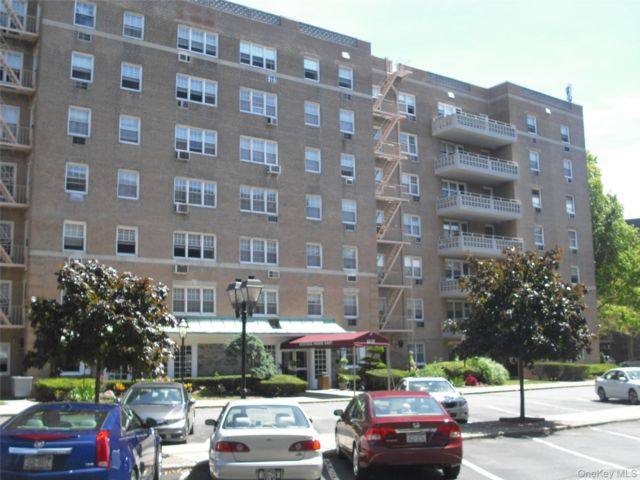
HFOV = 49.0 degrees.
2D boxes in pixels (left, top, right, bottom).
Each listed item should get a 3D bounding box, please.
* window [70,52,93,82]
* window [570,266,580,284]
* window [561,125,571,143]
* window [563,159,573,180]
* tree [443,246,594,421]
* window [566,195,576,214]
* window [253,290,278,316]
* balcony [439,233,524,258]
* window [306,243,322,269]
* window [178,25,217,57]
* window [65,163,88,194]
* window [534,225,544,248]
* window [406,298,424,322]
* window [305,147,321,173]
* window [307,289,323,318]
[{"bbox_3d":[-11.787,-8.579,34.878,1.057,1.431,0.150,5,-11,-33],"label":"window"},{"bbox_3d":[19.404,2.754,53.242,0.927,1.384,0.150,5,-11,-33],"label":"window"},{"bbox_3d":[18.910,-8.200,54.210,0.950,1.360,0.150,5,-11,-32],"label":"window"},{"bbox_3d":[19.789,-5.633,56.058,1.026,1.397,0.150,5,-11,-33],"label":"window"},{"bbox_3d":[6.202,2.892,21.842,4.462,5.159,4.462,-1,-9,0],"label":"tree"},{"bbox_3d":[19.050,-2.722,53.369,0.982,1.356,0.150,5,-11,-33],"label":"window"},{"bbox_3d":[-3.241,3.364,37.735,2.352,1.418,0.150,5,-11,-33],"label":"window"},{"bbox_3d":[10.980,0.520,47.690,5.740,1.300,2.200,5,-11,-32],"label":"balcony"},{"bbox_3d":[-0.293,0.883,39.405,1.041,1.388,0.150,5,-11,-33],"label":"window"},{"bbox_3d":[-6.505,-10.610,37.510,2.300,1.370,0.150,5,-11,-32],"label":"window"},{"bbox_3d":[-11.565,-2.915,33.522,1.038,1.418,0.150,5,-11,-33],"label":"window"},{"bbox_3d":[15.892,-0.301,50.832,0.994,1.356,0.150,5,-11,-33],"label":"window"},{"bbox_3d":[6.124,4.492,45.150,1.370,1.360,0.150,5,-11,-32],"label":"window"},{"bbox_3d":[-0.434,-4.673,41.235,1.063,1.384,0.150,5,-11,-33],"label":"window"},{"bbox_3d":[-0.292,3.663,39.859,1.063,1.384,0.150,5,-11,-33],"label":"window"}]

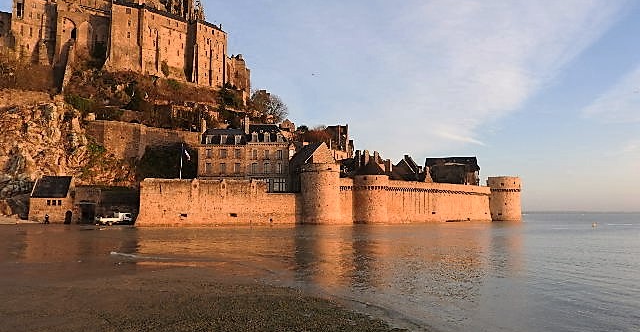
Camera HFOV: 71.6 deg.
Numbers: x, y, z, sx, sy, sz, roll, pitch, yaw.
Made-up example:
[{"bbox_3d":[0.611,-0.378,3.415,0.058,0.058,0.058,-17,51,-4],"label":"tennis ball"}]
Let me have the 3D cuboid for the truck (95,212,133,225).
[{"bbox_3d":[-35.148,9.095,76.000,5.400,2.100,1.950,-1,-6,5],"label":"truck"}]

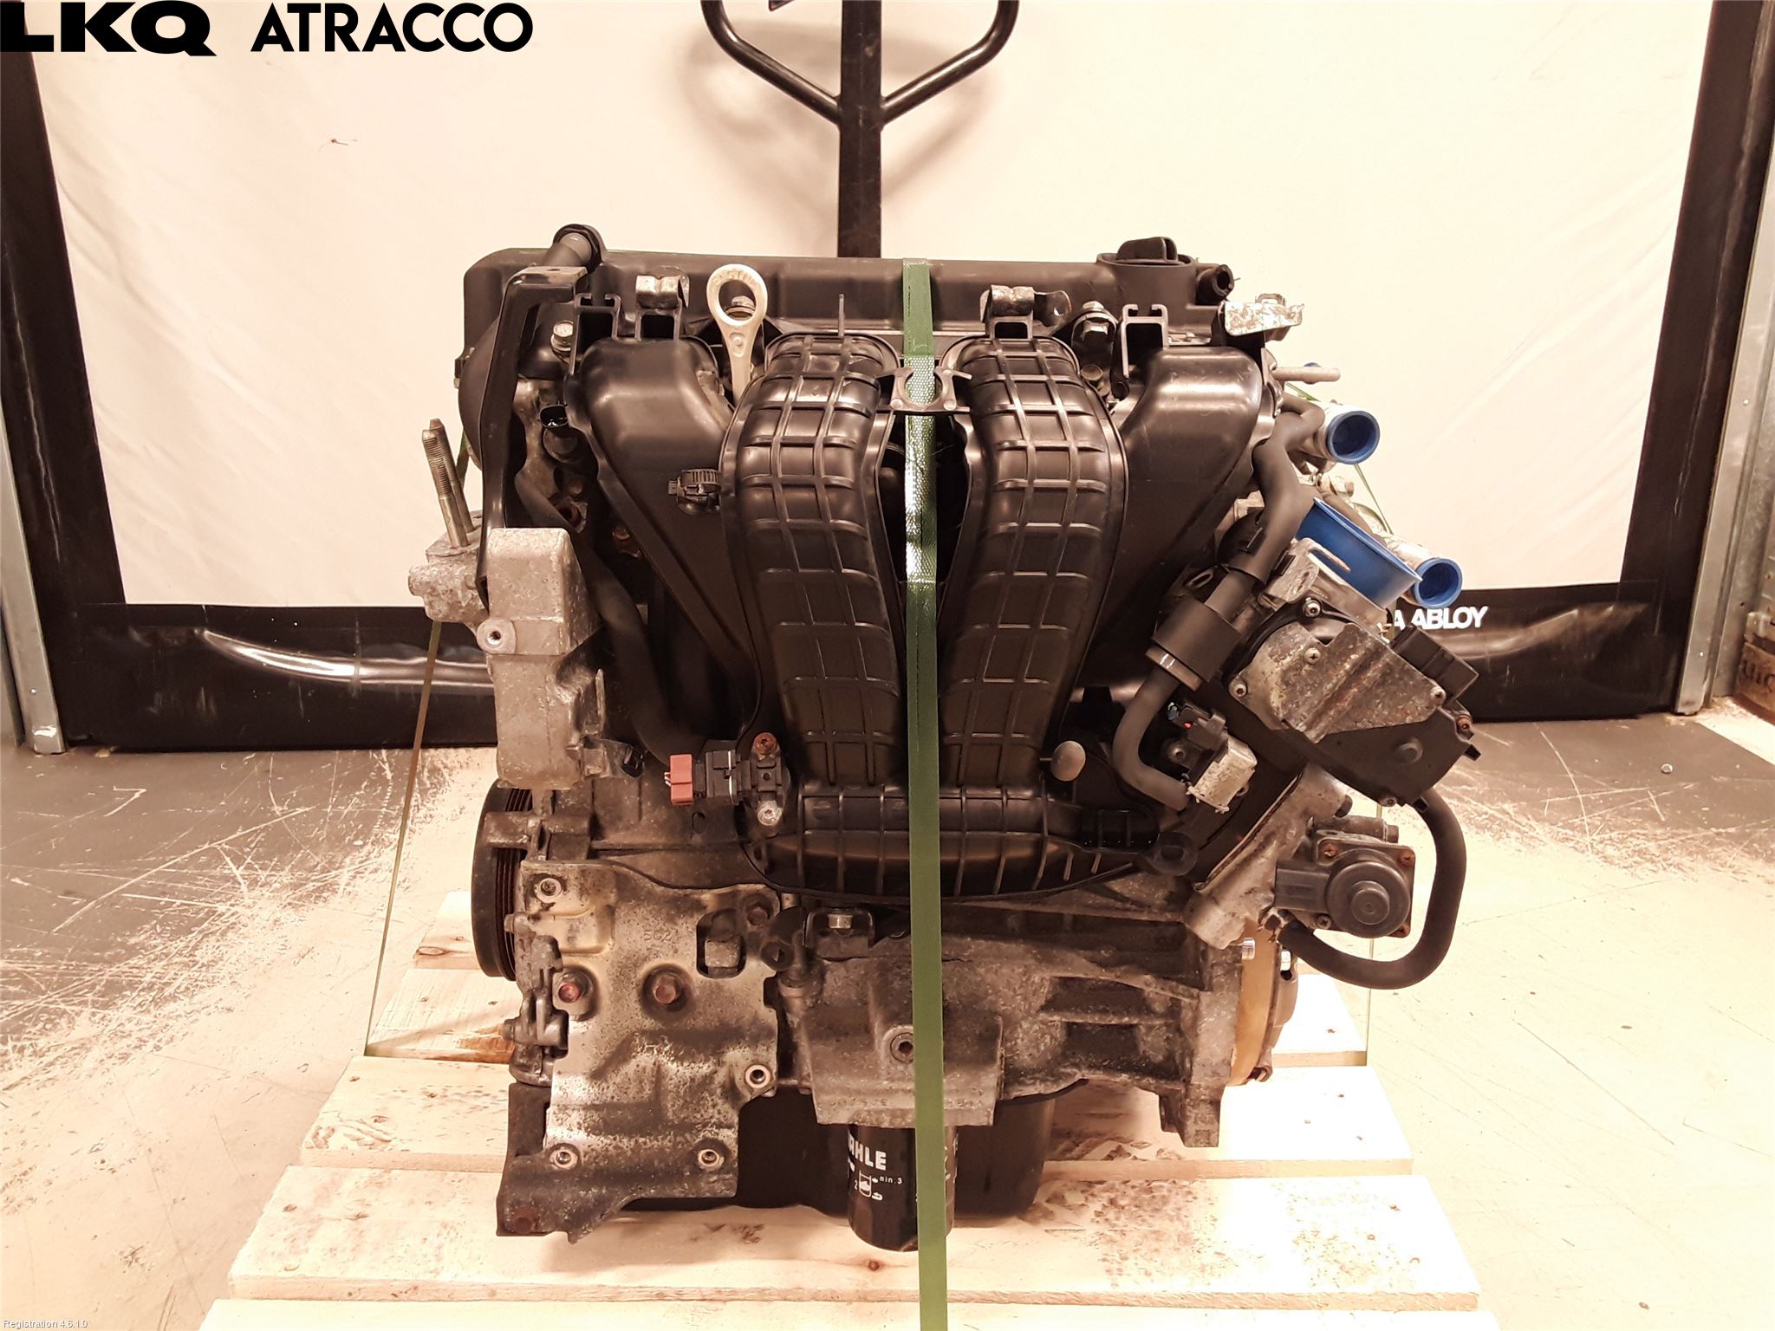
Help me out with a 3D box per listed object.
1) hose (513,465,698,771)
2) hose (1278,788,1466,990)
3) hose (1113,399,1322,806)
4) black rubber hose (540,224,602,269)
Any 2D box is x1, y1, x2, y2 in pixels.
[{"bbox_3d":[-0.179,-0.033,0.910,0.127,0.172,0.110,0,20,0],"label":"hose"},{"bbox_3d":[0.302,0.139,0.905,0.121,0.120,0.075,0,20,0],"label":"hose"},{"bbox_3d":[0.207,-0.045,0.885,0.145,0.218,0.165,0,20,0],"label":"hose"},{"bbox_3d":[-0.212,-0.278,0.950,0.045,0.042,0.055,0,20,0],"label":"black rubber hose"}]

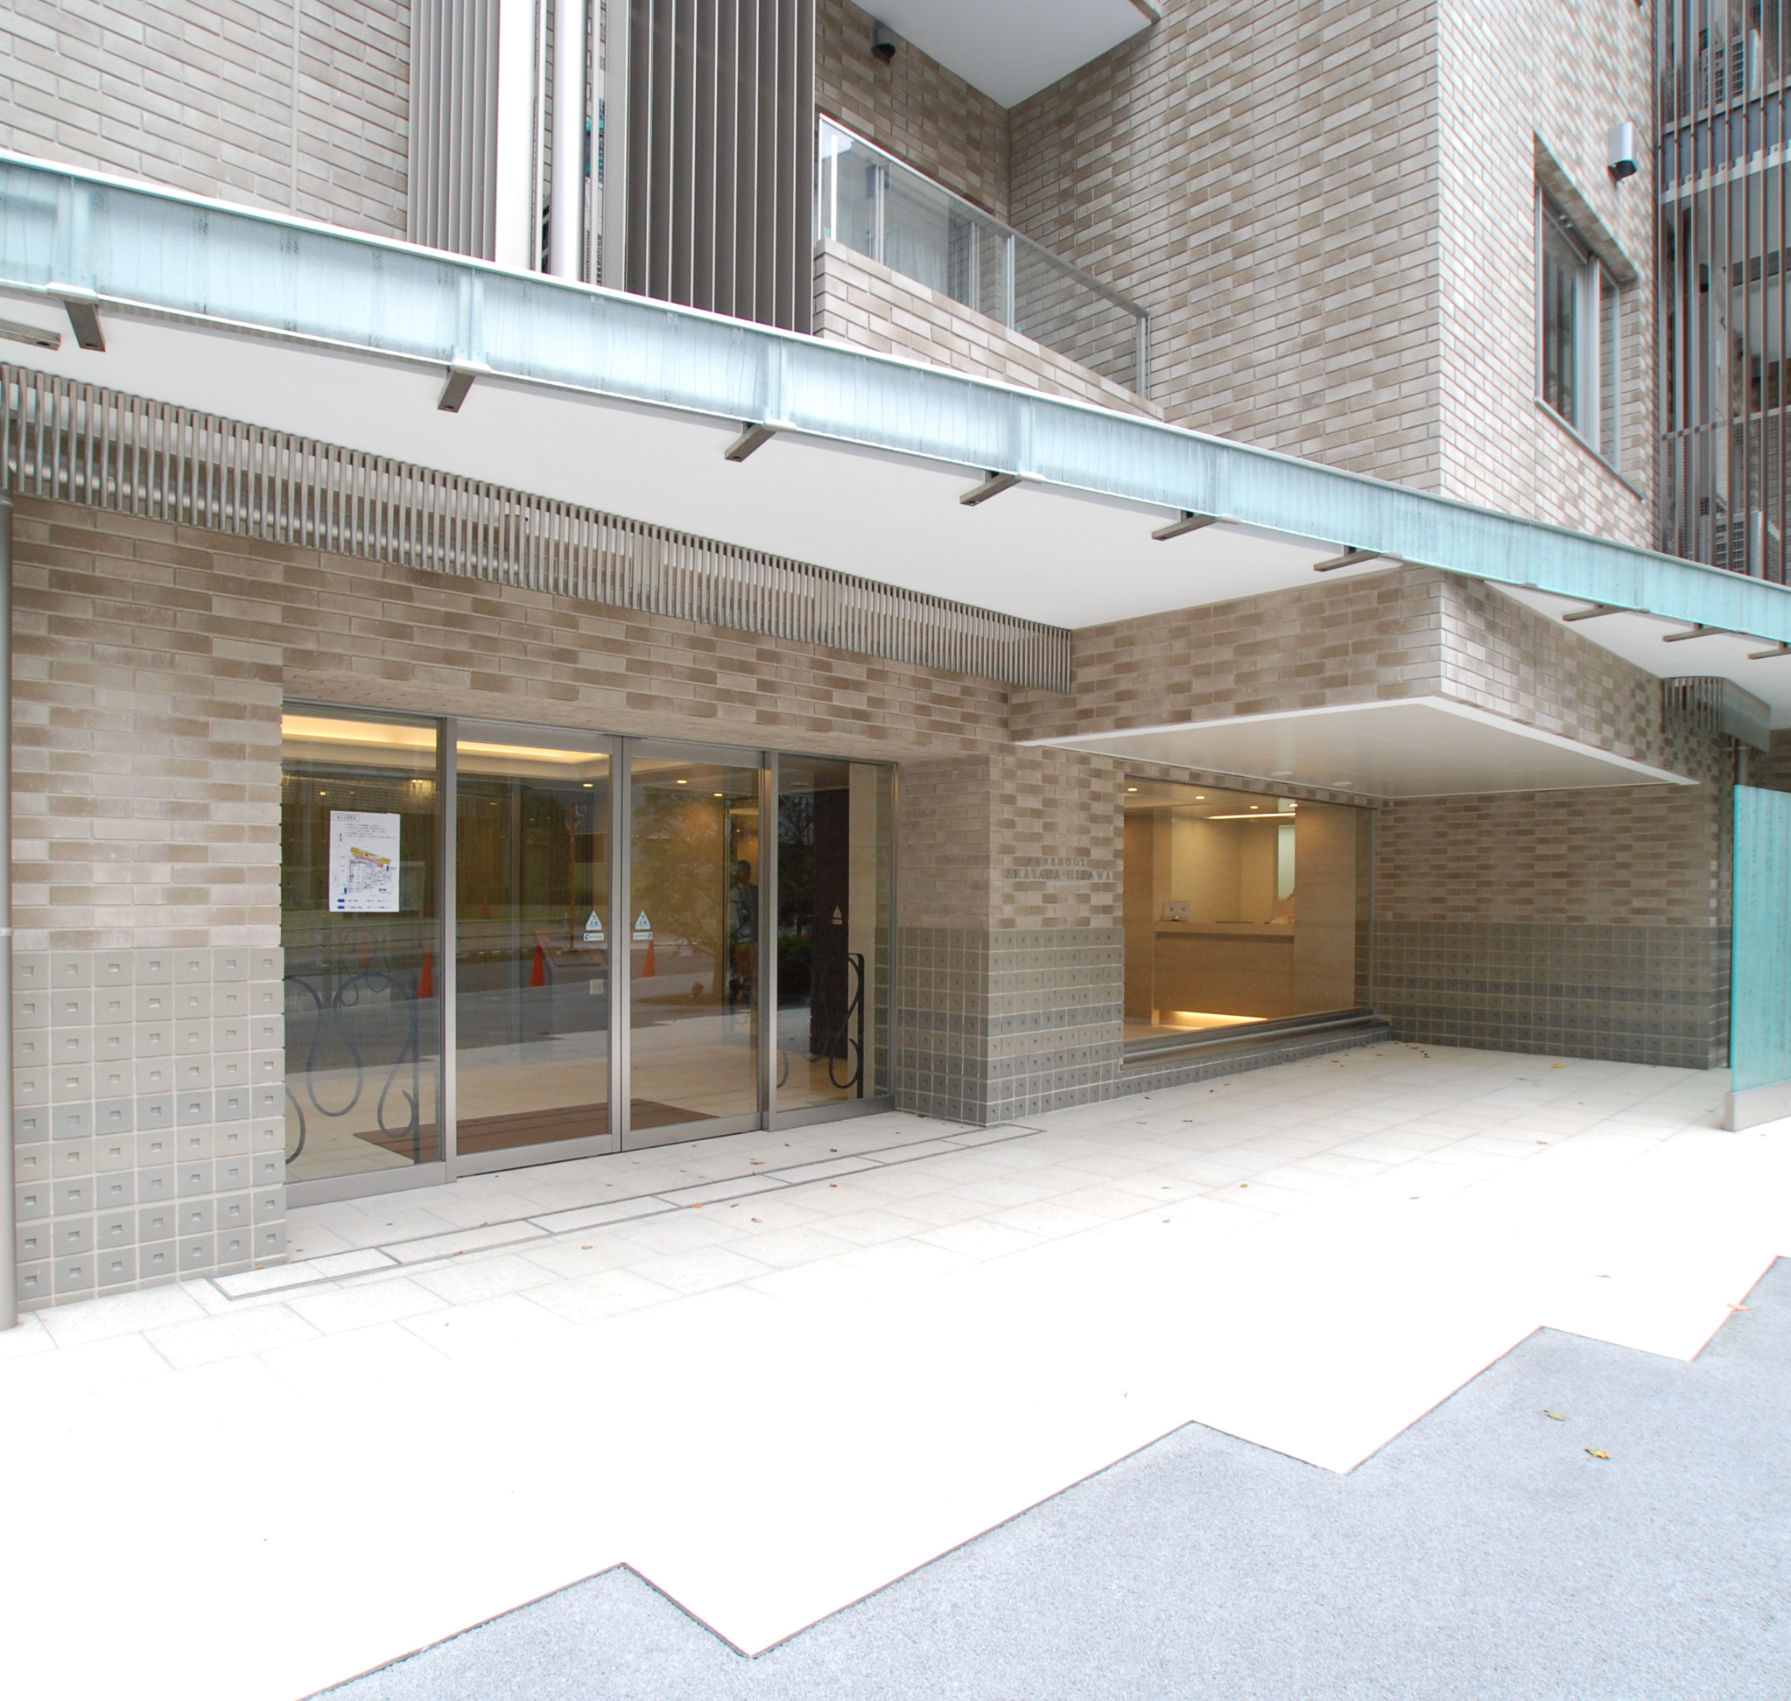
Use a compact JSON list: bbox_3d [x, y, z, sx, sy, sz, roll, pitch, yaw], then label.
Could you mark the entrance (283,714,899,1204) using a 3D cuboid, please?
[{"bbox_3d":[-1.341,0.497,6.051,3.514,2.194,0.120,1,-2,-41],"label":"entrance"}]

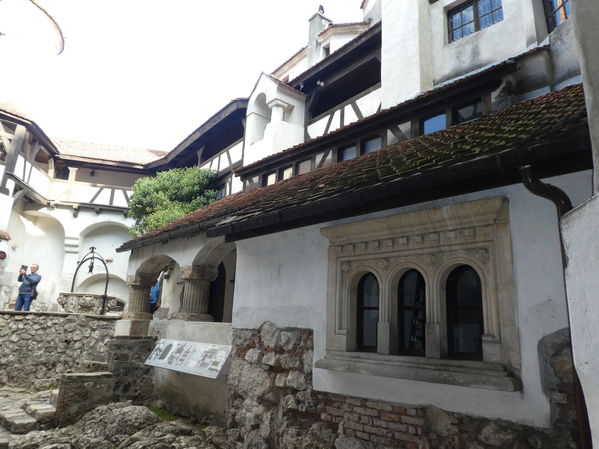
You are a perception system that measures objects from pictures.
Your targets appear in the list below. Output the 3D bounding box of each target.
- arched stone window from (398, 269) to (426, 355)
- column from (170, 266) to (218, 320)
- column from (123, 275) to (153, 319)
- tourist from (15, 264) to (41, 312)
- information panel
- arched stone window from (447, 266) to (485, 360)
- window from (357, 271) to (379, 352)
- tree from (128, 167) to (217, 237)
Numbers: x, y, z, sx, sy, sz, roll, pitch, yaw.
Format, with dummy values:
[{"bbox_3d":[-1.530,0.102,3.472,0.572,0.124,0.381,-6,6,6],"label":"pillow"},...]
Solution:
[{"bbox_3d":[1.155,0.882,4.265,0.410,0.910,0.170,-9,-17,41],"label":"arched stone window"},{"bbox_3d":[-1.792,1.162,7.145,0.500,0.950,0.500,-9,-17,41],"label":"column"},{"bbox_3d":[-3.253,1.462,8.404,0.460,0.920,0.460,-9,-17,41],"label":"column"},{"bbox_3d":[-7.716,1.989,11.800,0.550,1.740,0.550,-4,-14,25],"label":"tourist"},{"bbox_3d":[-1.648,1.906,6.018,1.800,0.530,0.040,-9,-62,41],"label":"information panel"},{"bbox_3d":[1.546,0.815,3.921,0.410,0.910,0.170,-9,-17,41],"label":"arched stone window"},{"bbox_3d":[0.761,0.955,4.611,0.410,0.910,0.170,-9,-17,41],"label":"window"},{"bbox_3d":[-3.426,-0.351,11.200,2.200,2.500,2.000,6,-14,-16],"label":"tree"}]

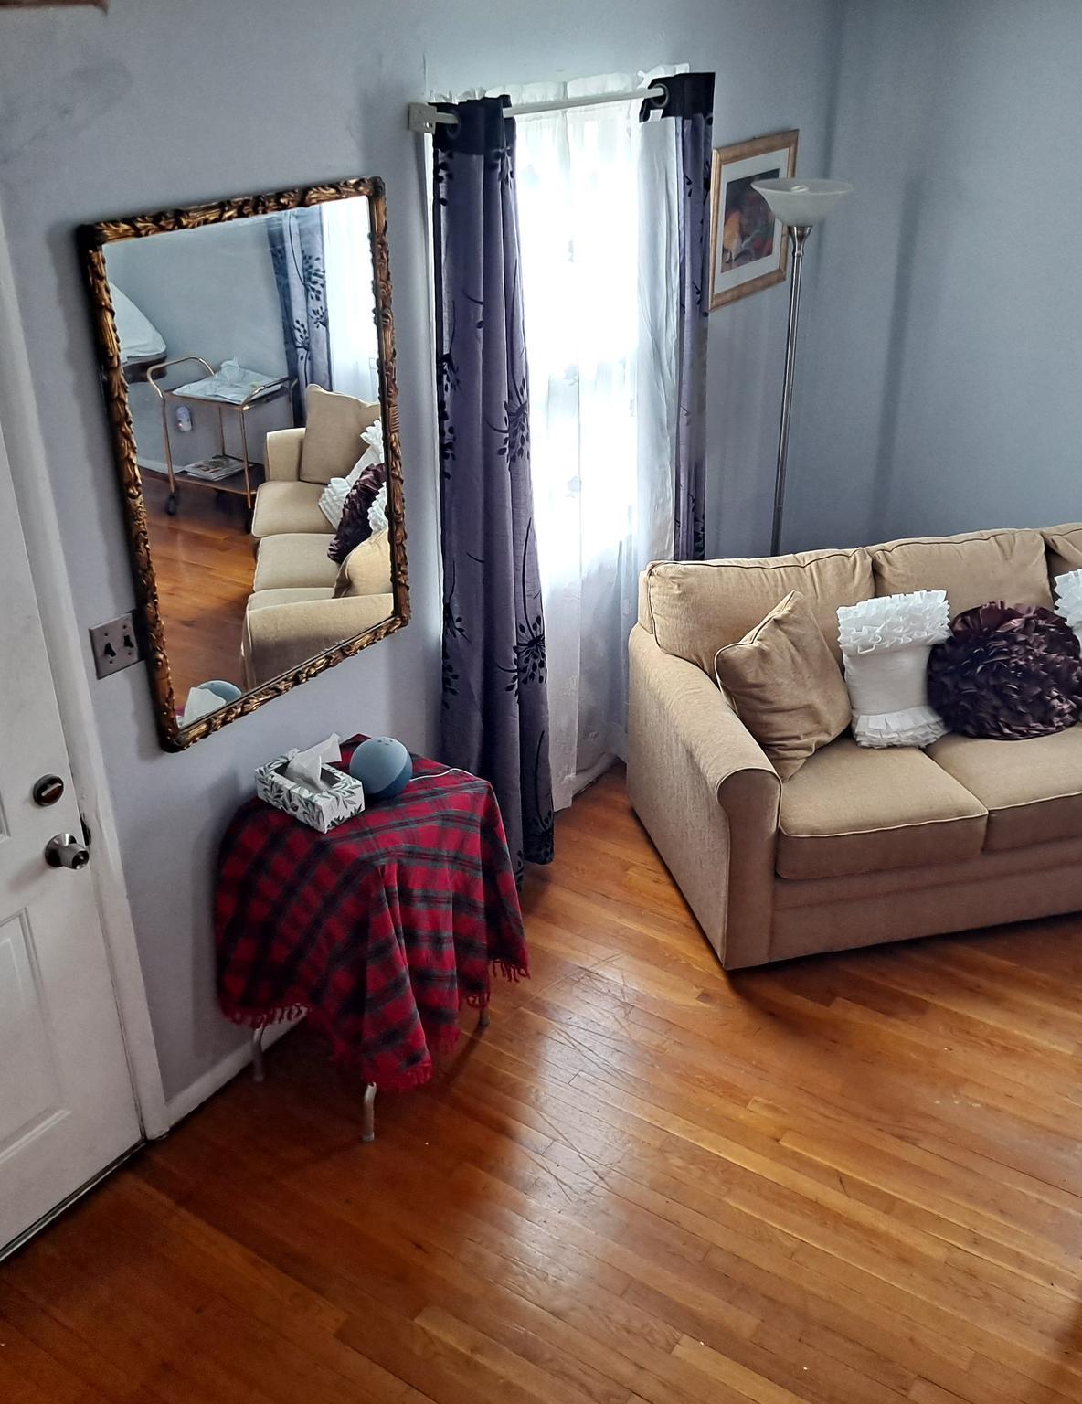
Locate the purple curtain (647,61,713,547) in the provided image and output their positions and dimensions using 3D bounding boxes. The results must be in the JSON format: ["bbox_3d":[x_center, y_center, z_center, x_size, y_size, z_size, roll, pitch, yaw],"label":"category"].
[{"bbox_3d":[0.413,-0.759,4.192,0.140,2.140,0.400,18,33,31],"label":"purple curtain"}]

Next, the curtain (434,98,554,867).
[{"bbox_3d":[-0.112,-0.397,3.515,0.140,2.140,0.430,18,33,31],"label":"curtain"}]

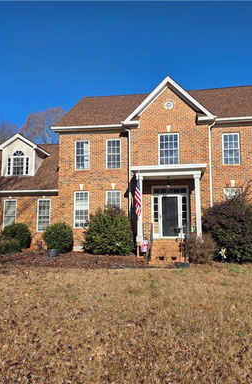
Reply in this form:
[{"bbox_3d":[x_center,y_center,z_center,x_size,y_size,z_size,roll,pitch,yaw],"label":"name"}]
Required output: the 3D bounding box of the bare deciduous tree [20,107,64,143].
[{"bbox_3d":[-9.526,-2.586,42.776,8.310,16.951,7.894,-1,-7,10],"label":"bare deciduous tree"}]

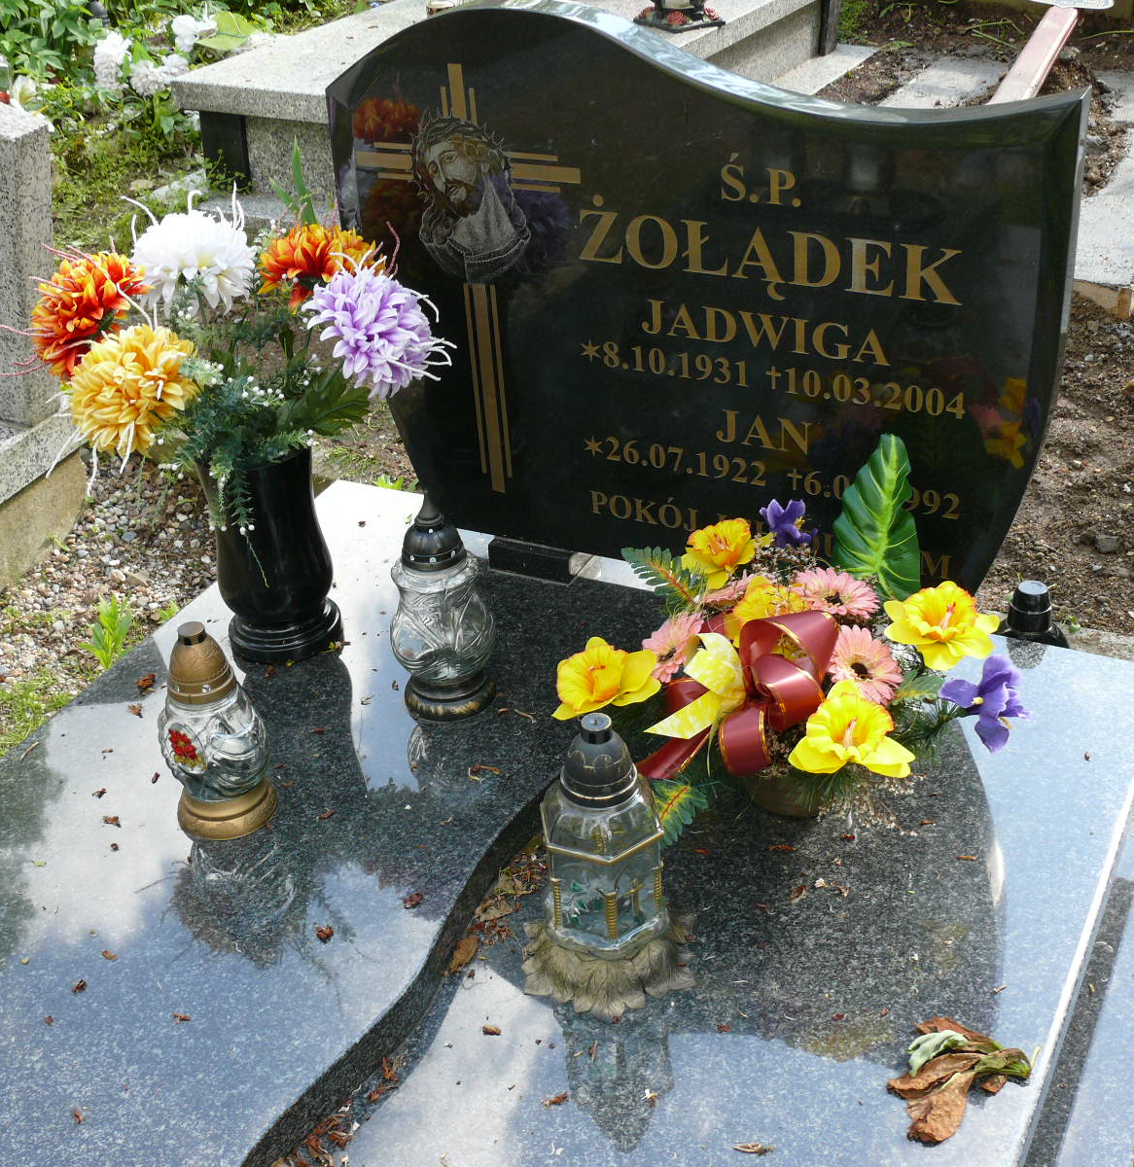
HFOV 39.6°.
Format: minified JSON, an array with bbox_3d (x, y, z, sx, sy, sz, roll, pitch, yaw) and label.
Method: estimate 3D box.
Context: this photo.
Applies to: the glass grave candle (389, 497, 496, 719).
[{"bbox_3d":[-0.149,0.015,1.832,0.121,0.270,0.121,-3,32,2],"label":"glass grave candle"}]

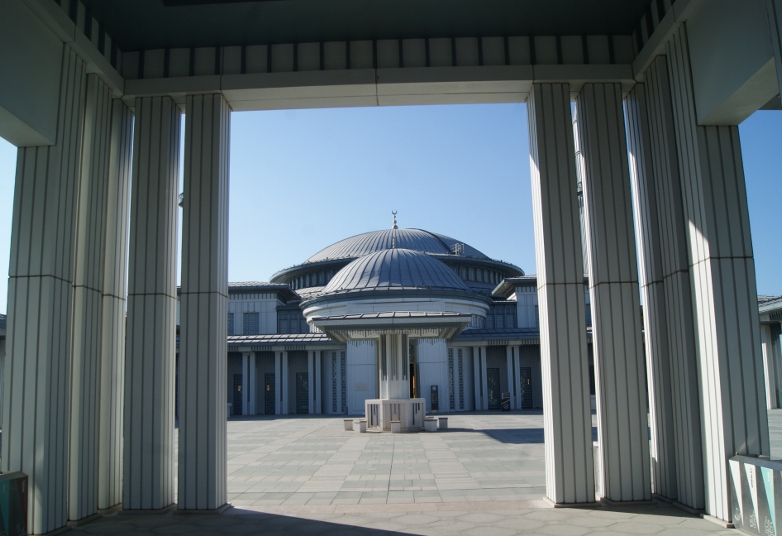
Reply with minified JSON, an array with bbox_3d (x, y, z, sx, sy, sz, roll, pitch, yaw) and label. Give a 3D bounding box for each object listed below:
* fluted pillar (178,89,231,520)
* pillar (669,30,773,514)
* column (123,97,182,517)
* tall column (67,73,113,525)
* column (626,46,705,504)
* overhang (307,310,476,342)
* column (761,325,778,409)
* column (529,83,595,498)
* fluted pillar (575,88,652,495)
[{"bbox_3d":[-2.614,0.384,8.507,0.550,5.750,0.550,-1,-10,1],"label":"fluted pillar"},{"bbox_3d":[3.858,-0.061,7.092,0.550,5.750,0.550,-1,-10,1],"label":"pillar"},{"bbox_3d":[-3.367,0.403,8.569,0.550,5.750,0.550,-1,-10,1],"label":"column"},{"bbox_3d":[-4.143,0.282,7.918,0.550,5.750,0.550,-1,-10,1],"label":"tall column"},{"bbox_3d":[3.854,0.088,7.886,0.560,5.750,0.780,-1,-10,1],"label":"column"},{"bbox_3d":[0.100,1.950,20.200,4.800,0.750,5.000,-1,-10,1],"label":"overhang"},{"bbox_3d":[16.300,4.250,25.900,0.360,3.650,0.360,-1,-10,1],"label":"column"},{"bbox_3d":[2.347,0.257,8.402,0.550,5.750,0.550,-1,-10,1],"label":"column"},{"bbox_3d":[3.091,0.239,8.433,0.550,5.750,0.550,-1,-10,1],"label":"fluted pillar"}]

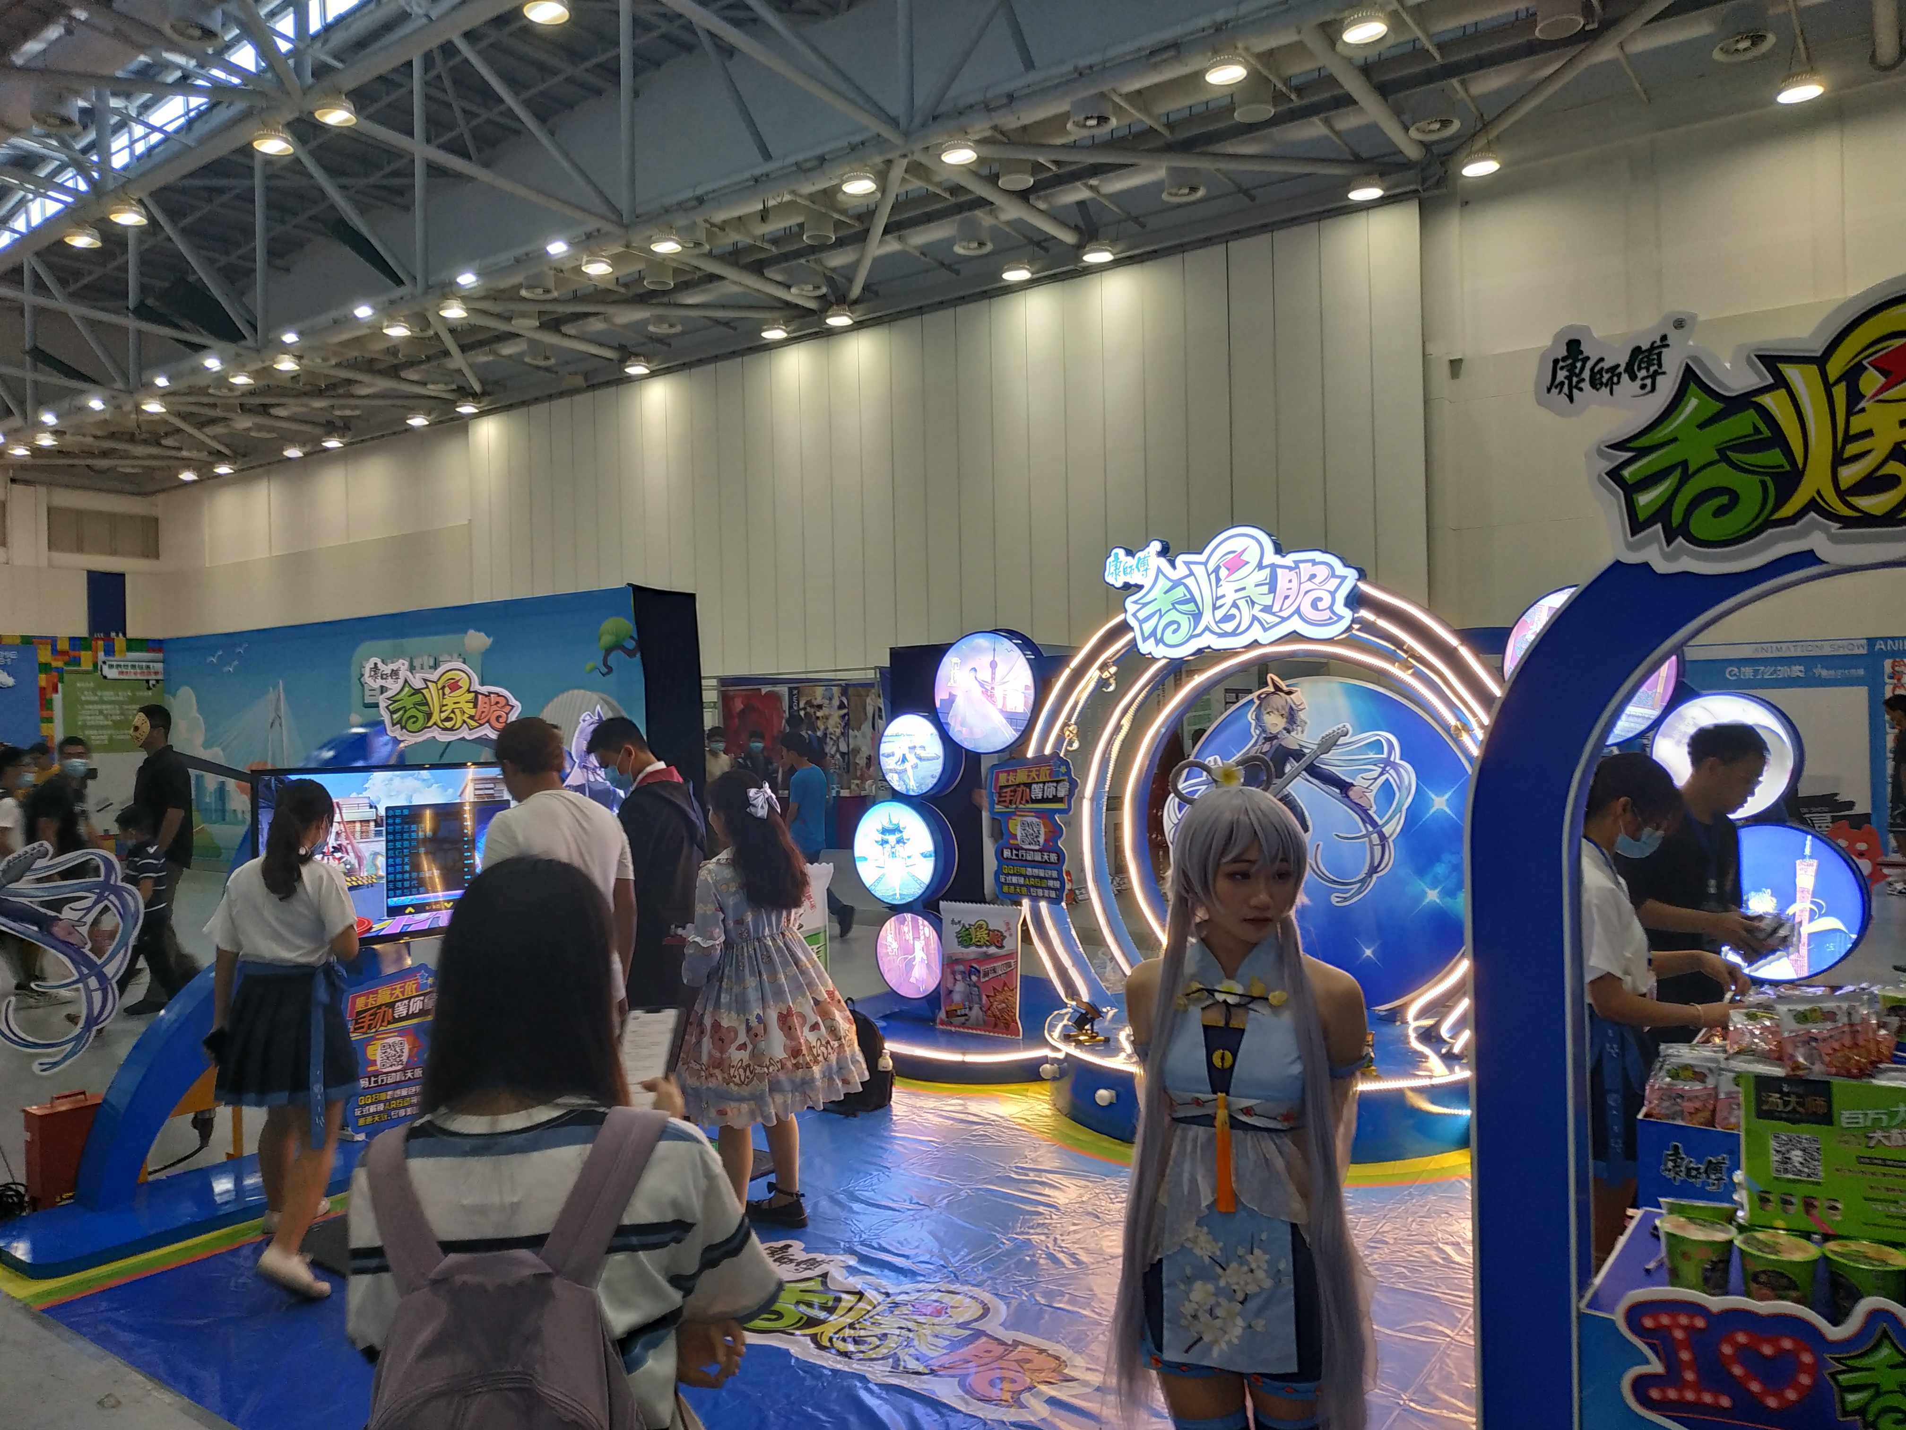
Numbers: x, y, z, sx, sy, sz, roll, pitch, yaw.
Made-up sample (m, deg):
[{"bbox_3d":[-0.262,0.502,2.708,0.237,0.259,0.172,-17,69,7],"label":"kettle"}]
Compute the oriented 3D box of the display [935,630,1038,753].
[{"bbox_3d":[0.220,-0.115,6.945,0.632,0.632,0.180,-1,-1,34],"label":"display"}]

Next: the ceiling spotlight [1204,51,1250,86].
[{"bbox_3d":[3.681,-8.733,17.788,0.560,0.270,0.560,-1,-1,0],"label":"ceiling spotlight"}]

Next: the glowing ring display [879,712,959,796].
[{"bbox_3d":[-0.164,0.217,7.227,0.449,0.449,0.210,-1,-1,34],"label":"glowing ring display"}]

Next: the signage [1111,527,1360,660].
[{"bbox_3d":[1.261,-0.552,6.052,1.200,0.560,0.110,-1,-1,34],"label":"signage"}]

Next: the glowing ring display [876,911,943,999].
[{"bbox_3d":[-0.173,1.304,7.230,0.465,0.465,0.200,-1,-1,34],"label":"glowing ring display"}]

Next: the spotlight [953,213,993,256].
[{"bbox_3d":[0.397,-9.418,25.846,0.770,0.550,0.770,-1,-1,0],"label":"spotlight"}]

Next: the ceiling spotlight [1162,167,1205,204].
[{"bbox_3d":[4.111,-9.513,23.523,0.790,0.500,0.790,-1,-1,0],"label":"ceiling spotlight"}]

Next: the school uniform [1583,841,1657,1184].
[{"bbox_3d":[1.503,0.701,3.150,0.330,0.790,0.420,-1,-1,12],"label":"school uniform"}]

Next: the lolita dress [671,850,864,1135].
[{"bbox_3d":[-0.628,0.916,4.566,0.580,0.870,0.650,-2,-1,44],"label":"lolita dress"}]

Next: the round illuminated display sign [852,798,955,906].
[{"bbox_3d":[-0.255,0.753,7.296,0.568,0.568,0.220,-1,-1,34],"label":"round illuminated display sign"}]

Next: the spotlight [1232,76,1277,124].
[{"bbox_3d":[4.705,-9.646,20.642,0.630,0.500,0.630,-1,-1,0],"label":"spotlight"}]

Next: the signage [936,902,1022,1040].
[{"bbox_3d":[0.143,1.325,6.881,0.500,0.670,0.060,-1,-1,34],"label":"signage"}]

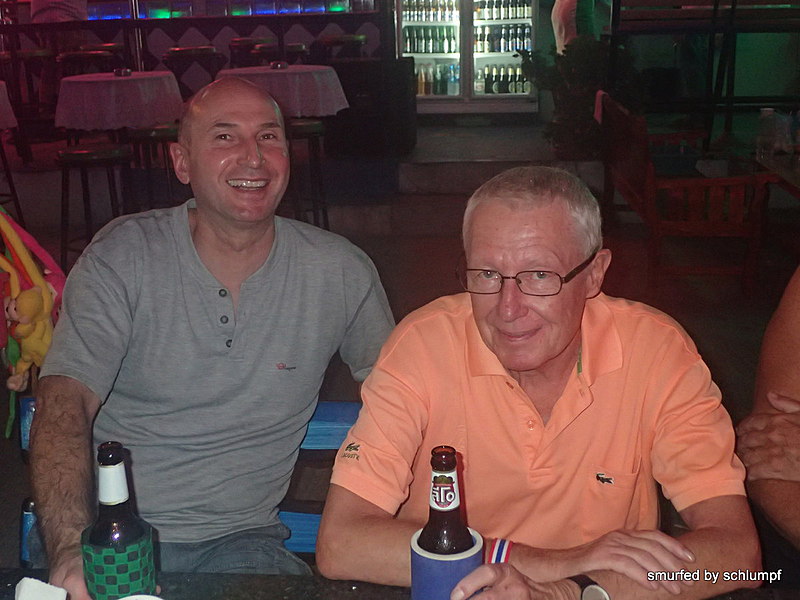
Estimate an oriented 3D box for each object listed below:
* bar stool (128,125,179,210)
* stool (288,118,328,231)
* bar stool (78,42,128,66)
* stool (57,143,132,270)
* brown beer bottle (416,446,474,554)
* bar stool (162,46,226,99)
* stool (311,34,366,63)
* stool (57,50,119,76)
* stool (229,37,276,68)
[{"bbox_3d":[-1.324,-0.571,5.848,0.400,0.740,0.400,-1,15,0],"label":"bar stool"},{"bbox_3d":[-0.579,-0.609,5.948,0.400,0.740,0.400,-1,15,0],"label":"stool"},{"bbox_3d":[-2.144,-1.490,7.798,0.400,0.740,0.400,-1,15,0],"label":"bar stool"},{"bbox_3d":[-1.456,-0.351,5.198,0.400,0.740,0.400,-1,15,0],"label":"stool"},{"bbox_3d":[0.050,0.272,1.159,0.062,0.235,0.062,-1,15,2],"label":"brown beer bottle"},{"bbox_3d":[-1.304,-1.216,6.798,0.400,0.740,0.400,-1,15,0],"label":"bar stool"},{"bbox_3d":[-0.412,-1.557,7.848,0.400,0.740,0.400,-1,15,0],"label":"stool"},{"bbox_3d":[-1.930,-1.167,6.698,0.400,0.740,0.400,-1,15,0],"label":"stool"},{"bbox_3d":[-1.068,-1.535,7.848,0.400,0.740,0.400,-1,15,0],"label":"stool"}]

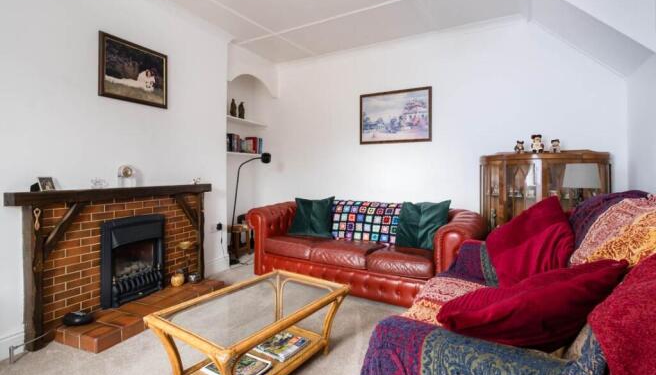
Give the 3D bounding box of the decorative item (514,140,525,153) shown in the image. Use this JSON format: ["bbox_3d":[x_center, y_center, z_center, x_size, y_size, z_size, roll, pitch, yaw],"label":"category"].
[{"bbox_3d":[1.660,-0.344,2.527,0.071,0.106,0.063,1,2,36],"label":"decorative item"}]

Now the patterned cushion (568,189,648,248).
[{"bbox_3d":[1.516,0.185,1.561,0.183,0.397,0.448,24,12,18],"label":"patterned cushion"}]

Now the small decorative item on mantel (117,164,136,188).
[{"bbox_3d":[-1.550,-0.082,2.243,0.087,0.175,0.117,2,2,44],"label":"small decorative item on mantel"}]

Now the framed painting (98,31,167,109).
[{"bbox_3d":[-1.546,-0.927,2.375,0.031,0.477,0.530,1,2,27],"label":"framed painting"}]

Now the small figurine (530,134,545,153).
[{"bbox_3d":[1.776,-0.364,2.468,0.092,0.153,0.082,1,2,36],"label":"small figurine"}]

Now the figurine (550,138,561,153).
[{"bbox_3d":[1.887,-0.341,2.412,0.063,0.112,0.061,1,2,38],"label":"figurine"}]

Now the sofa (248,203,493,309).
[{"bbox_3d":[0.312,0.544,2.991,2.160,0.754,0.856,1,2,27],"label":"sofa"}]

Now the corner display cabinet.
[{"bbox_3d":[1.839,0.320,2.488,0.968,1.258,0.397,1,2,27],"label":"corner display cabinet"}]

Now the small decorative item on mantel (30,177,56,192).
[{"bbox_3d":[-1.771,-0.018,1.821,0.061,0.090,0.097,1,2,33],"label":"small decorative item on mantel"}]

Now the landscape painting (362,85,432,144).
[{"bbox_3d":[0.728,-0.781,3.254,0.800,0.578,0.031,1,2,27],"label":"landscape painting"}]

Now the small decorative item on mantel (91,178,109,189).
[{"bbox_3d":[-1.629,-0.029,2.078,0.071,0.087,0.107,1,2,33],"label":"small decorative item on mantel"}]

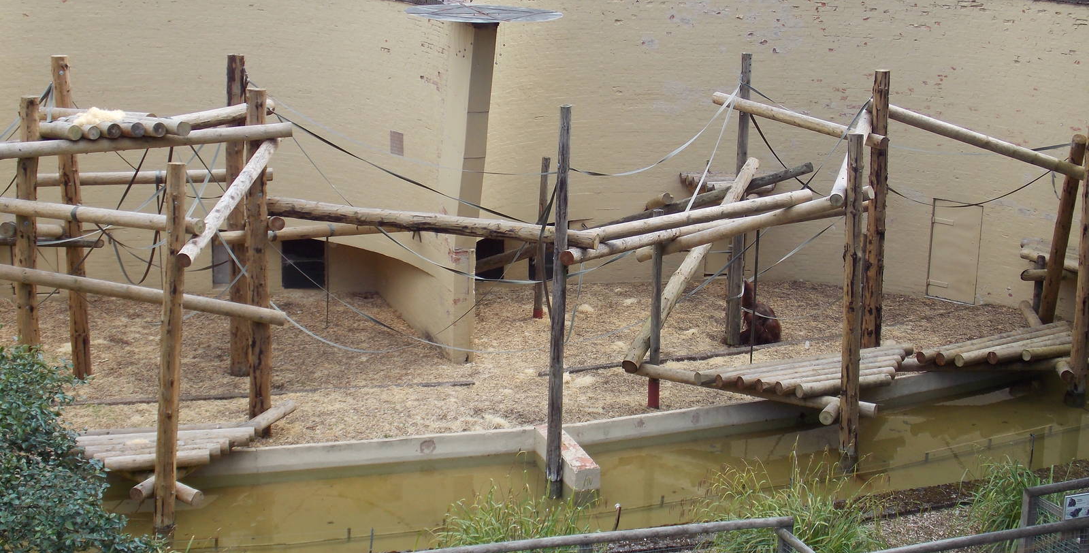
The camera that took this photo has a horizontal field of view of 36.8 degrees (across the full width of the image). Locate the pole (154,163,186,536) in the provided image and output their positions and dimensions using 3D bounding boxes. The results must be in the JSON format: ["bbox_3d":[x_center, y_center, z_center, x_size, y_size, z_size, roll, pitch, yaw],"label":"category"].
[{"bbox_3d":[-4.713,0.993,20.562,0.246,4.904,0.246,2,15,-13],"label":"pole"}]

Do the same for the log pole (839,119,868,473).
[{"bbox_3d":[4.395,0.423,23.384,0.237,5.018,0.237,1,15,11],"label":"log pole"}]

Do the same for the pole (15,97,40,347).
[{"bbox_3d":[-6.288,-0.159,20.036,0.265,4.093,0.265,0,15,-17],"label":"pole"}]

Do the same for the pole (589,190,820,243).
[{"bbox_3d":[2.015,-0.755,19.898,3.796,0.165,0.165,-12,20,-39],"label":"pole"}]

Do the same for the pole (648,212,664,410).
[{"bbox_3d":[1.696,0.534,24.857,0.162,3.094,0.162,1,15,4],"label":"pole"}]

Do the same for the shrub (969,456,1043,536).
[{"bbox_3d":[5.952,2.860,20.843,0.950,1.000,0.900,6,16,17],"label":"shrub"}]

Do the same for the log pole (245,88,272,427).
[{"bbox_3d":[-3.443,-0.122,19.738,0.260,4.283,0.260,-1,15,-10],"label":"log pole"}]

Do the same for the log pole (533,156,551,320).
[{"bbox_3d":[-0.030,-0.566,25.004,0.125,2.552,0.125,3,15,0],"label":"log pole"}]

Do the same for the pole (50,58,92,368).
[{"bbox_3d":[-6.245,-0.725,21.619,0.235,4.362,0.235,-4,16,-16],"label":"pole"}]

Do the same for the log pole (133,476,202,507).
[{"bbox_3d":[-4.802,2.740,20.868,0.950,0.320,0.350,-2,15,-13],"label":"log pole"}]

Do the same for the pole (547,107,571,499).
[{"bbox_3d":[0.178,0.358,18.707,0.155,4.634,0.155,2,15,1],"label":"pole"}]

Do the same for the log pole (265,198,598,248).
[{"bbox_3d":[-1.419,-0.645,19.197,4.184,0.210,0.210,6,16,15],"label":"log pole"}]

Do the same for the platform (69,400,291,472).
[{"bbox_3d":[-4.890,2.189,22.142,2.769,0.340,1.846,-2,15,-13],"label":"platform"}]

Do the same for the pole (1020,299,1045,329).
[{"bbox_3d":[8.983,0.693,30.132,0.160,0.160,0.750,39,16,-39],"label":"pole"}]

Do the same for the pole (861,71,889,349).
[{"bbox_3d":[4.707,-0.829,23.215,0.250,4.177,0.250,2,15,11],"label":"pole"}]

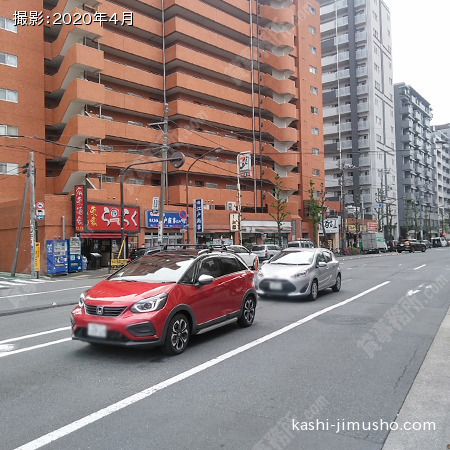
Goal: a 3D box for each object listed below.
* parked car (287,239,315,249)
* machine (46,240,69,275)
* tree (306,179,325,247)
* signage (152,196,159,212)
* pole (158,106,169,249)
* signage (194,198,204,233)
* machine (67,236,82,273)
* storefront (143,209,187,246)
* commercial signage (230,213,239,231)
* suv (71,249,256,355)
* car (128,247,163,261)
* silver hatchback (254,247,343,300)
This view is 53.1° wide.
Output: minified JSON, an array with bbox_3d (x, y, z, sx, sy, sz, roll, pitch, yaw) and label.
[{"bbox_3d":[7.841,2.425,46.500,1.680,2.000,4.400,-3,-2,33],"label":"parked car"},{"bbox_3d":[-8.920,1.772,23.950,0.630,1.830,0.990,-2,-2,31],"label":"machine"},{"bbox_3d":[9.538,-0.790,47.500,1.800,8.200,1.800,-2,-2,30],"label":"tree"},{"bbox_3d":[-4.529,-1.309,29.500,0.460,1.060,0.140,-3,-3,28],"label":"signage"},{"bbox_3d":[-3.660,-2.360,26.800,0.320,9.800,0.320,2,-2,31],"label":"pole"},{"bbox_3d":[-1.860,-0.663,32.500,0.750,2.380,0.220,-4,-3,44],"label":"signage"},{"bbox_3d":[-8.305,1.641,24.668,0.780,1.900,0.740,1,-3,-43],"label":"machine"},{"bbox_3d":[-4.540,0.946,34.100,1.000,4.100,5.200,-2,-2,30],"label":"storefront"},{"bbox_3d":[0.909,-0.232,41.800,0.850,1.680,0.250,-2,-2,30],"label":"commercial signage"},{"bbox_3d":[-0.869,1.284,8.373,1.730,1.560,4.090,-3,-3,28],"label":"suv"},{"bbox_3d":[-4.450,2.293,30.320,1.730,1.500,4.450,-3,-3,30],"label":"car"},{"bbox_3d":[2.415,1.513,14.269,1.700,1.460,4.050,-3,-3,29],"label":"silver hatchback"}]

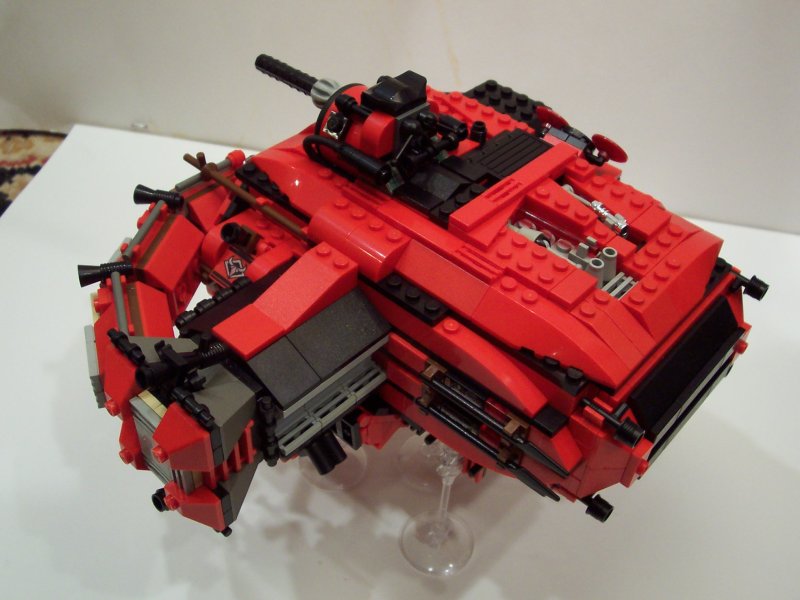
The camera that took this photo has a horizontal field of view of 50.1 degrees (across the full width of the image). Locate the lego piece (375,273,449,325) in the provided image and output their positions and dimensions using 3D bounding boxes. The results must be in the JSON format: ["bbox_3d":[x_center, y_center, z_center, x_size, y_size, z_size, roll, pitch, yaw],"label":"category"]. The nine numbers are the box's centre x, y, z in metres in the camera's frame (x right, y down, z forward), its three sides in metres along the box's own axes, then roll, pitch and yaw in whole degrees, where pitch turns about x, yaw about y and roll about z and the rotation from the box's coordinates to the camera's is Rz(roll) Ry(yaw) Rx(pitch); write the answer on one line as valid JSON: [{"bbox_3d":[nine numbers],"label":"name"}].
[{"bbox_3d":[0.004,-0.001,0.275,0.024,0.005,0.008,33,50,27],"label":"lego piece"}]

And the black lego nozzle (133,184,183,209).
[{"bbox_3d":[-0.089,-0.037,0.318,0.017,0.010,0.008,7,43,2],"label":"black lego nozzle"}]

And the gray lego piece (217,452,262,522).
[{"bbox_3d":[-0.051,0.056,0.273,0.016,0.016,0.018,36,52,29],"label":"gray lego piece"}]

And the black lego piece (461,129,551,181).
[{"bbox_3d":[0.039,-0.052,0.311,0.021,0.005,0.032,33,50,27],"label":"black lego piece"}]

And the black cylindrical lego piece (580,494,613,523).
[{"bbox_3d":[0.066,0.069,0.283,0.007,0.007,0.007,34,50,27],"label":"black cylindrical lego piece"}]

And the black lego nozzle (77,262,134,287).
[{"bbox_3d":[-0.098,-0.009,0.286,0.017,0.009,0.008,-11,46,-16],"label":"black lego nozzle"}]

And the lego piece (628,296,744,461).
[{"bbox_3d":[0.095,0.024,0.281,0.014,0.021,0.064,33,50,27],"label":"lego piece"}]

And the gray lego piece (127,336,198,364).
[{"bbox_3d":[-0.071,0.016,0.267,0.016,0.016,0.018,36,52,29],"label":"gray lego piece"}]

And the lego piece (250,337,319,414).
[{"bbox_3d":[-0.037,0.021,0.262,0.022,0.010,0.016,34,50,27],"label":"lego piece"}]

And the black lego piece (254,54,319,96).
[{"bbox_3d":[-0.045,-0.090,0.344,0.032,0.007,0.007,32,49,29],"label":"black lego piece"}]

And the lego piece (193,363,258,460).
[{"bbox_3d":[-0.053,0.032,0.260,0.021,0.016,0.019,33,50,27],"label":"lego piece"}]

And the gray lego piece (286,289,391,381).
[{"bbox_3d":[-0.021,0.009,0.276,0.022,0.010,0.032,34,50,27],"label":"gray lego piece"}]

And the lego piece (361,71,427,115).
[{"bbox_3d":[-0.002,-0.074,0.303,0.017,0.010,0.016,34,50,27],"label":"lego piece"}]

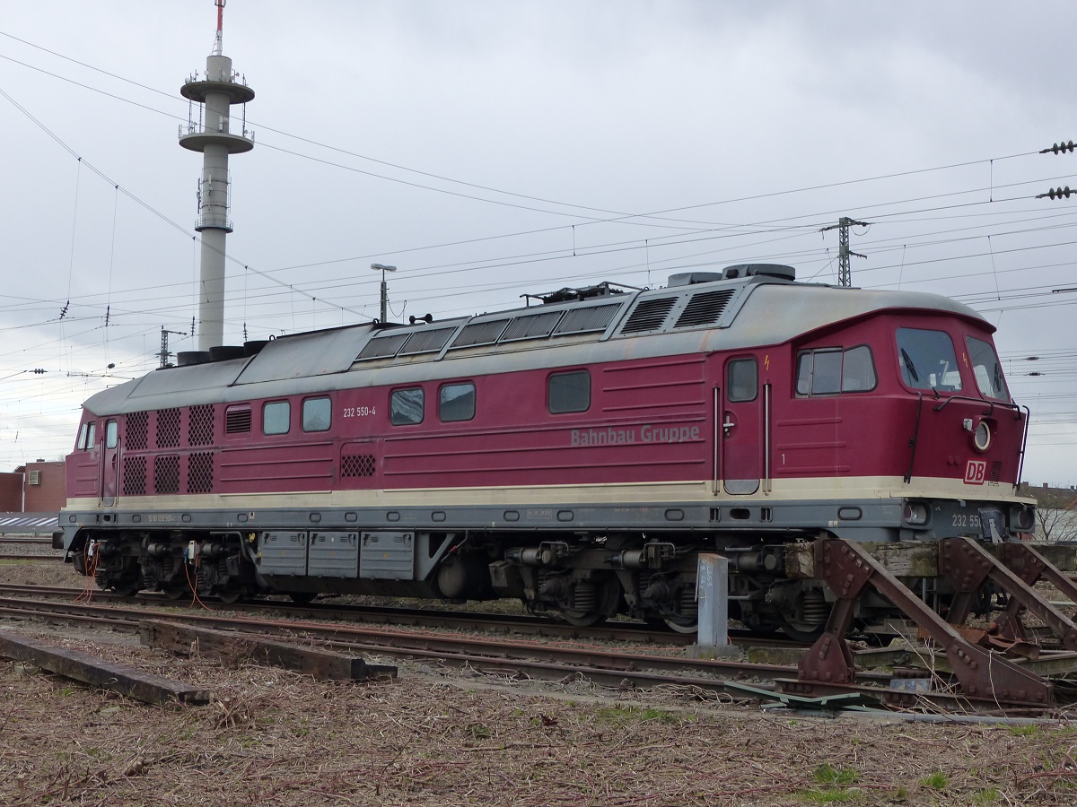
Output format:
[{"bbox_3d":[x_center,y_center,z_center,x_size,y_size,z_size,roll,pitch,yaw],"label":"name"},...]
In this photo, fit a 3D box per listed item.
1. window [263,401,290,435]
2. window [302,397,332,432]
[{"bbox_3d":[-4.212,0.250,25.123,0.070,0.537,0.776,5,-7,-43],"label":"window"},{"bbox_3d":[-3.444,0.183,24.316,0.070,0.550,0.782,5,-7,-43],"label":"window"}]

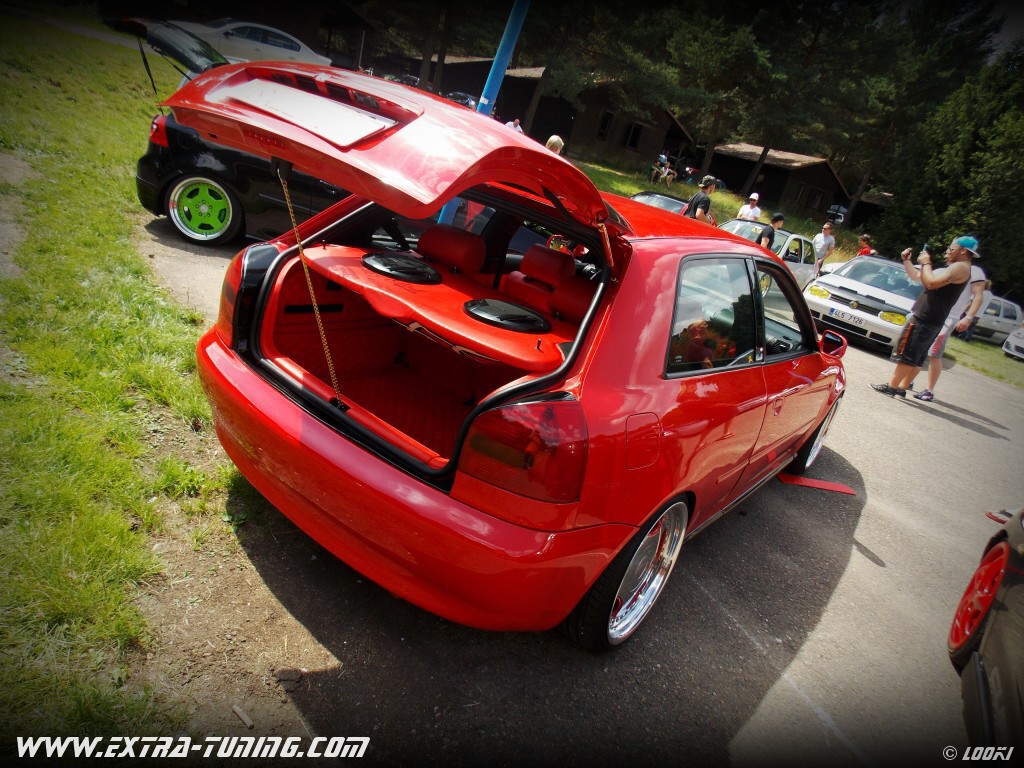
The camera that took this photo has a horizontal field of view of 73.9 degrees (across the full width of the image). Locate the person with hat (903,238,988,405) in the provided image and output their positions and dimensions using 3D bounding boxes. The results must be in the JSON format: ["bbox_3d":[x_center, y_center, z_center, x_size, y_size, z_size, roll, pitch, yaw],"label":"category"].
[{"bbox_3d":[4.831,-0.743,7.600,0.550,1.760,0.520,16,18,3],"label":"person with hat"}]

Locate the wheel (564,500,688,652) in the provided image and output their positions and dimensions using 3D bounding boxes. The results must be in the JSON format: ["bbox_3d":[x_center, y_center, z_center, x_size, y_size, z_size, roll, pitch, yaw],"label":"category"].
[{"bbox_3d":[0.332,0.536,2.121,0.230,0.600,0.600,26,21,29],"label":"wheel"}]

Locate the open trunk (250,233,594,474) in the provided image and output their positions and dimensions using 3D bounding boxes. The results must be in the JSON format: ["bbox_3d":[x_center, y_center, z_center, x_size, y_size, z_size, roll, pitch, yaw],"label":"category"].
[{"bbox_3d":[-0.255,-0.211,2.091,1.020,0.700,0.740,26,21,29],"label":"open trunk"}]

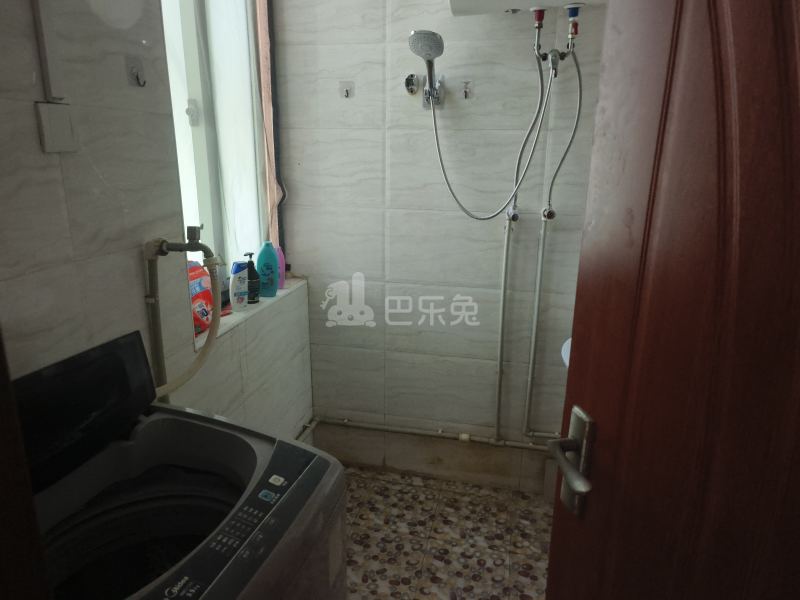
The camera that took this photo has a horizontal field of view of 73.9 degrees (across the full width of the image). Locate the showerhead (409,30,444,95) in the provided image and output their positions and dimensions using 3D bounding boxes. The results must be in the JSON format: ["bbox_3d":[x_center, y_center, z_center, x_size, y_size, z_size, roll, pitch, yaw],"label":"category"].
[{"bbox_3d":[0.092,-0.814,1.821,0.123,0.230,0.072,4,46,12],"label":"showerhead"}]

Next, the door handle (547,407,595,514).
[{"bbox_3d":[0.296,0.295,0.885,0.060,0.186,0.131,-3,16,-14],"label":"door handle"}]

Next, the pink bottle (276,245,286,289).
[{"bbox_3d":[-0.501,-0.135,2.147,0.072,0.172,0.048,-4,16,-16],"label":"pink bottle"}]

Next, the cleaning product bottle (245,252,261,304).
[{"bbox_3d":[-0.544,-0.084,1.940,0.061,0.182,0.052,2,15,4],"label":"cleaning product bottle"}]

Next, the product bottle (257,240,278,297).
[{"bbox_3d":[-0.506,-0.116,2.018,0.083,0.203,0.052,-4,16,-17],"label":"product bottle"}]

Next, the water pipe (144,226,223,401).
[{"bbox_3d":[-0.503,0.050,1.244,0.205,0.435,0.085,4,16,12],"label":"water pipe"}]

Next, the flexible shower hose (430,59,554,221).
[{"bbox_3d":[0.315,-0.566,1.917,0.430,0.560,0.075,4,16,12],"label":"flexible shower hose"}]

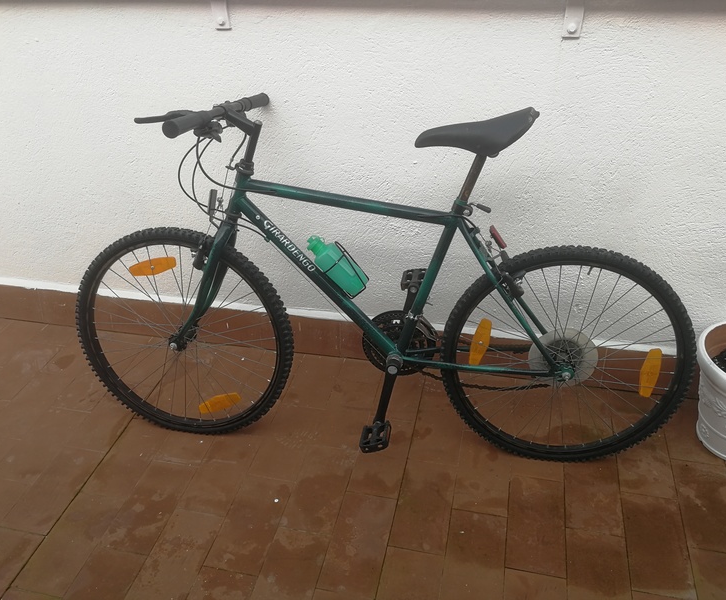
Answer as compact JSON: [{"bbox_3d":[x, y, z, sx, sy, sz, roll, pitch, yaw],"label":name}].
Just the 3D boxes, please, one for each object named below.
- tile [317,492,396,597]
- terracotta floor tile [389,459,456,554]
[{"bbox_3d":[-0.007,0.609,1.567,0.140,0.012,0.280,6,35,12],"label":"tile"},{"bbox_3d":[0.165,0.544,1.651,0.140,0.012,0.280,6,35,12],"label":"terracotta floor tile"}]

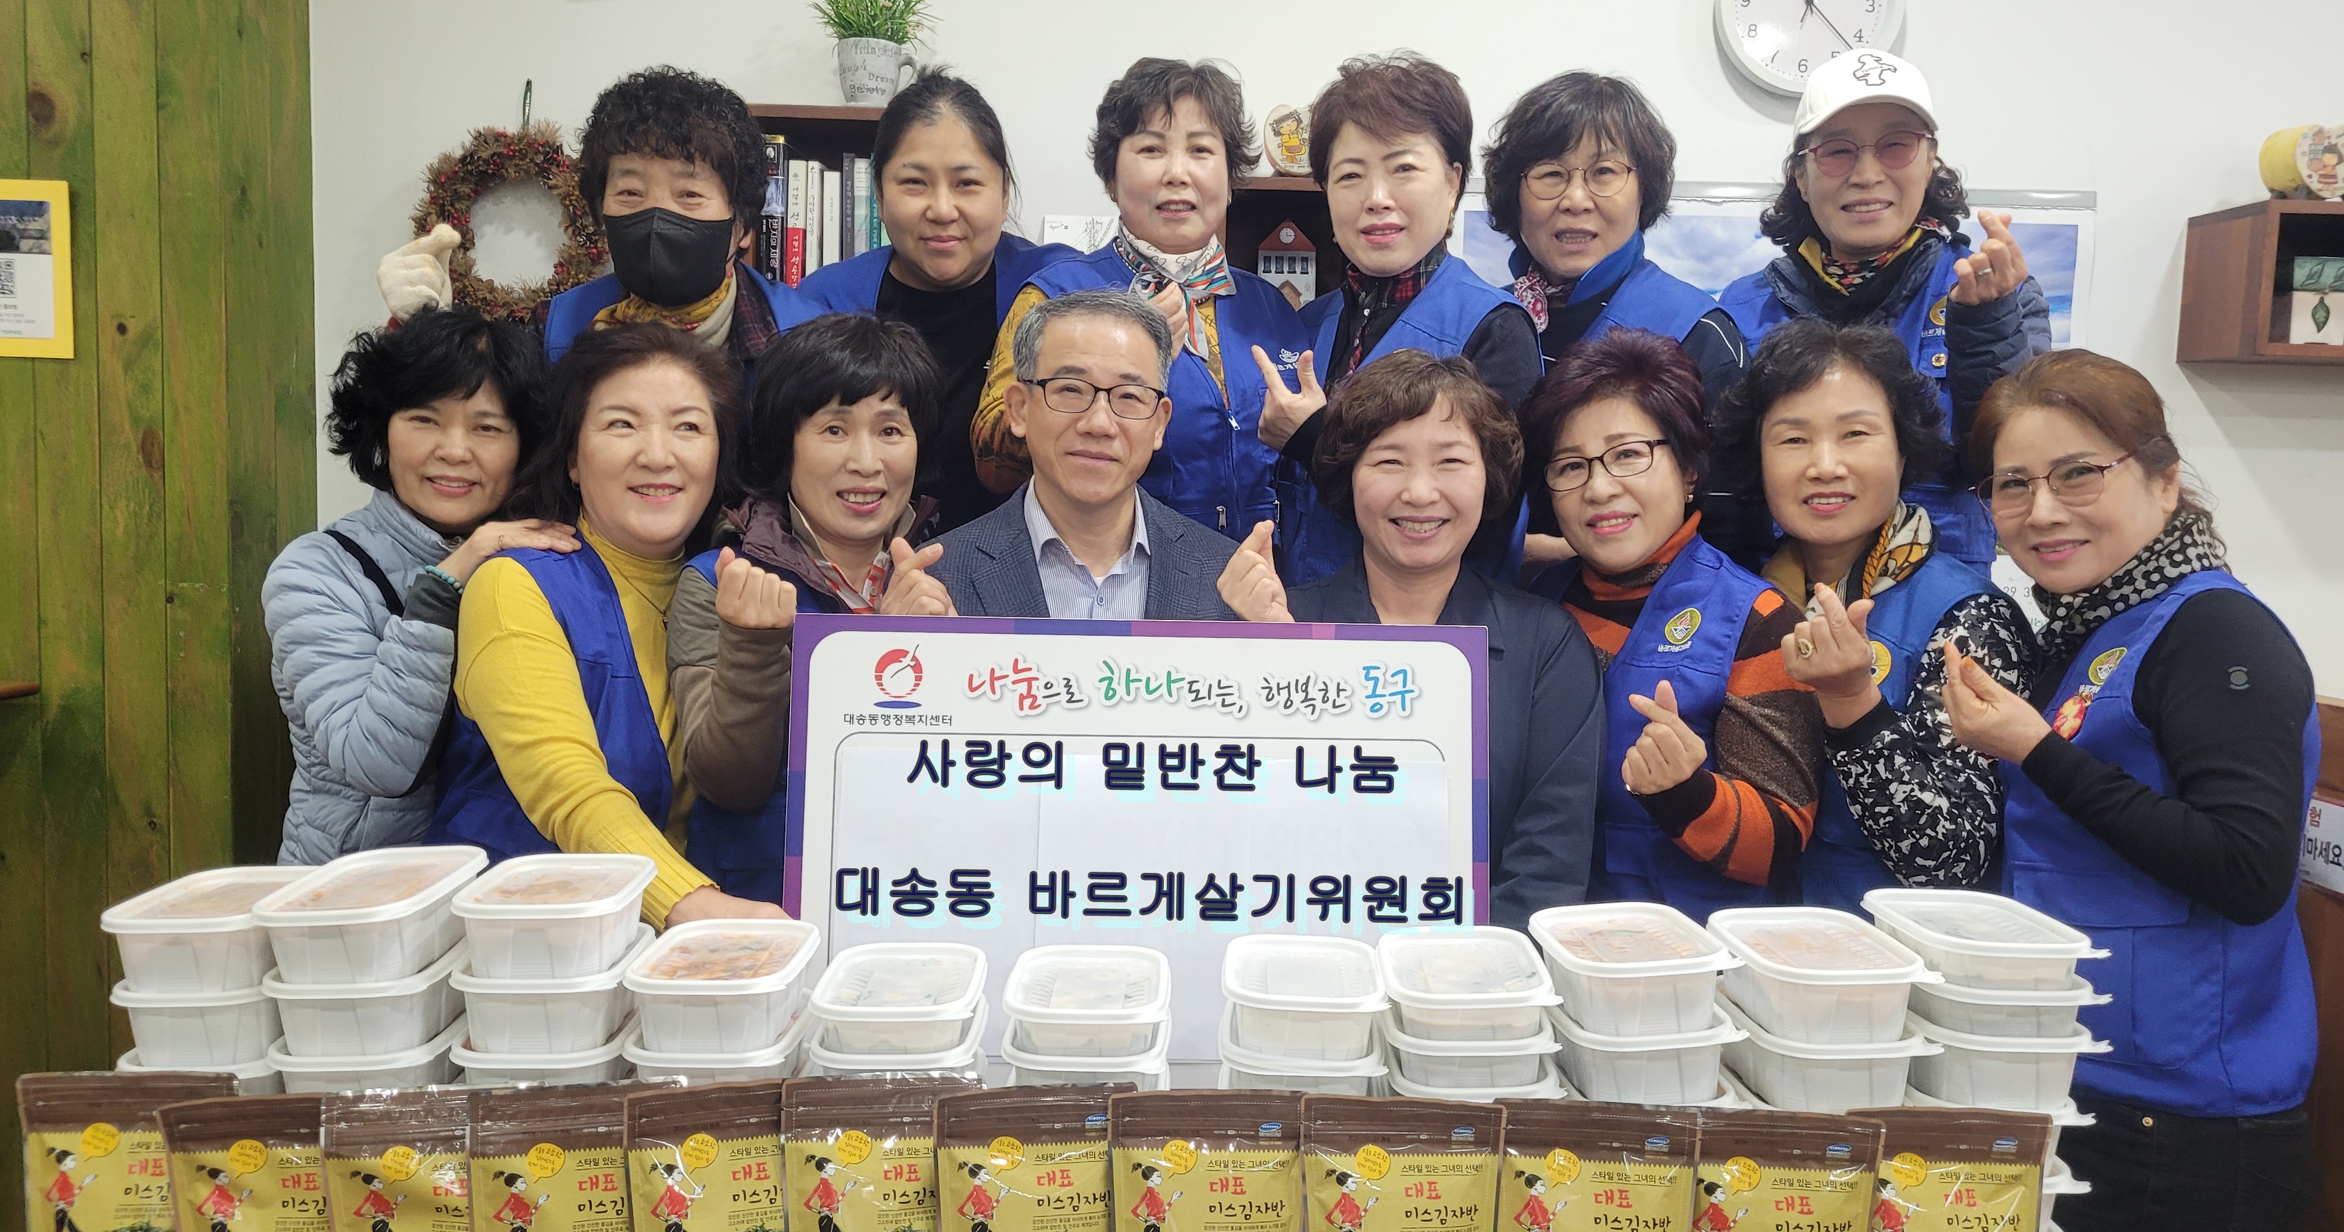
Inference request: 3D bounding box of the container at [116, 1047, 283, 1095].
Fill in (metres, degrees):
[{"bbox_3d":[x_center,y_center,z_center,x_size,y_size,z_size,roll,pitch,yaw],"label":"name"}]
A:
[{"bbox_3d":[-0.755,0.363,1.425,0.130,0.058,0.182,1,5,-3],"label":"container"}]

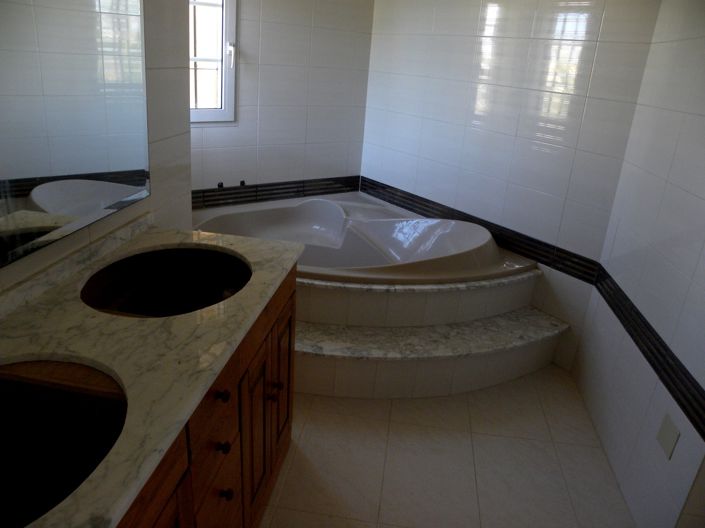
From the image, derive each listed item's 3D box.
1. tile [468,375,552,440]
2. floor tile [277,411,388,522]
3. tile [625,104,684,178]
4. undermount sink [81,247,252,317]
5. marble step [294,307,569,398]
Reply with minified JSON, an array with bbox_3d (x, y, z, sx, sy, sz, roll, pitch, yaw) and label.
[{"bbox_3d":[0.679,0.609,2.368,0.328,0.010,0.512,6,22,6],"label":"tile"},{"bbox_3d":[-0.046,0.725,1.957,0.332,0.010,0.517,6,22,6],"label":"floor tile"},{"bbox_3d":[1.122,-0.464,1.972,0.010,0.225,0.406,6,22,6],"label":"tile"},{"bbox_3d":[-0.507,0.106,1.520,0.428,0.160,0.524,6,22,6],"label":"undermount sink"},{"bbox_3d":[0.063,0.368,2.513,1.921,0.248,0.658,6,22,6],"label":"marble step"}]

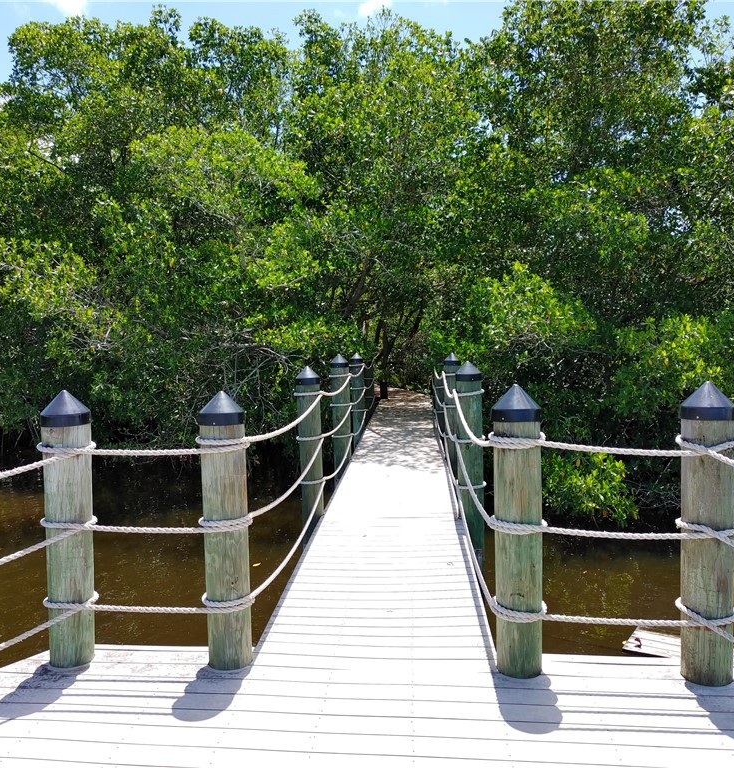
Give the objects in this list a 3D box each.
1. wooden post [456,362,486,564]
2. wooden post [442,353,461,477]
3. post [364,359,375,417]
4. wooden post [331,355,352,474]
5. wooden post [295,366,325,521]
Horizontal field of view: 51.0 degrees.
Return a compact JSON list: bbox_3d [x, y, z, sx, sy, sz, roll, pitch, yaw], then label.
[{"bbox_3d":[0.864,0.649,6.420,0.225,1.665,0.225,0,3,3],"label":"wooden post"},{"bbox_3d":[1.074,0.360,9.550,0.220,1.502,0.220,0,3,3],"label":"wooden post"},{"bbox_3d":[0.047,-0.010,15.800,0.220,1.315,0.220,0,3,3],"label":"post"},{"bbox_3d":[-0.319,0.383,9.820,0.225,1.519,0.225,0,3,3],"label":"wooden post"},{"bbox_3d":[-0.484,0.539,6.770,0.225,1.395,0.225,0,3,3],"label":"wooden post"}]

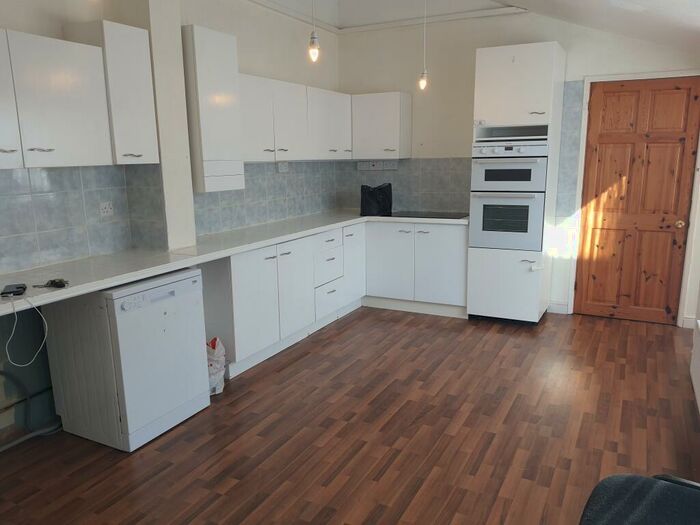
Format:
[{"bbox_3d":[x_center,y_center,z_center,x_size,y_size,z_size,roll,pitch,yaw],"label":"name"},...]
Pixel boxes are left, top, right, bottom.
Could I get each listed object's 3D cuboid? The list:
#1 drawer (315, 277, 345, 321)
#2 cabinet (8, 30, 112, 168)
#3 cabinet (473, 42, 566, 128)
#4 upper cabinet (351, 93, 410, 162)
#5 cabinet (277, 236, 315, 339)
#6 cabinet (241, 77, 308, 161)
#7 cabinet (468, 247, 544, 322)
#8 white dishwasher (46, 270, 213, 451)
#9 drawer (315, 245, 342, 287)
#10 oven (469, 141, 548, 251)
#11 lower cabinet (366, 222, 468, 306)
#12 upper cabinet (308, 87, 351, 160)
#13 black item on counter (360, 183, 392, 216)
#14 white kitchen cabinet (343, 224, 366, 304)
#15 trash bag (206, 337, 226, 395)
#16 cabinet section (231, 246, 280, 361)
[{"bbox_3d":[-0.400,0.287,4.641,0.525,0.286,0.487,5,13,28],"label":"drawer"},{"bbox_3d":[-1.571,-0.810,2.733,0.305,0.619,0.492,5,13,28],"label":"cabinet"},{"bbox_3d":[1.446,-1.463,4.463,0.608,0.608,0.610,5,13,28],"label":"cabinet"},{"bbox_3d":[0.319,-1.339,5.222,0.514,0.613,0.296,5,13,28],"label":"upper cabinet"},{"bbox_3d":[-0.656,0.160,4.185,0.576,0.723,0.496,5,13,28],"label":"cabinet"},{"bbox_3d":[-0.734,-1.128,4.235,0.320,0.628,0.945,5,13,28],"label":"cabinet"},{"bbox_3d":[1.460,0.139,4.782,0.605,0.608,0.605,5,13,28],"label":"cabinet"},{"bbox_3d":[-1.256,0.485,3.010,0.590,0.847,0.593,5,13,28],"label":"white dishwasher"},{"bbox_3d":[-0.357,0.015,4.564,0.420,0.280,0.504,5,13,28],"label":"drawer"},{"bbox_3d":[1.434,-0.594,4.614,0.603,0.895,0.575,5,13,28],"label":"oven"},{"bbox_3d":[0.727,-0.047,5.106,0.982,0.723,0.576,5,13,28],"label":"lower cabinet"},{"bbox_3d":[-0.316,-1.288,4.993,0.320,0.627,0.815,5,13,28],"label":"upper cabinet"},{"bbox_3d":[0.276,-0.601,5.049,0.283,0.309,0.162,3,12,19],"label":"black item on counter"},{"bbox_3d":[-0.204,-0.014,5.019,0.576,0.723,0.460,5,13,28],"label":"white kitchen cabinet"},{"bbox_3d":[-0.912,0.648,3.354,0.232,0.353,0.242,5,13,28],"label":"trash bag"},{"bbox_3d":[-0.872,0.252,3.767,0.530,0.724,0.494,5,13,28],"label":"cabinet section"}]

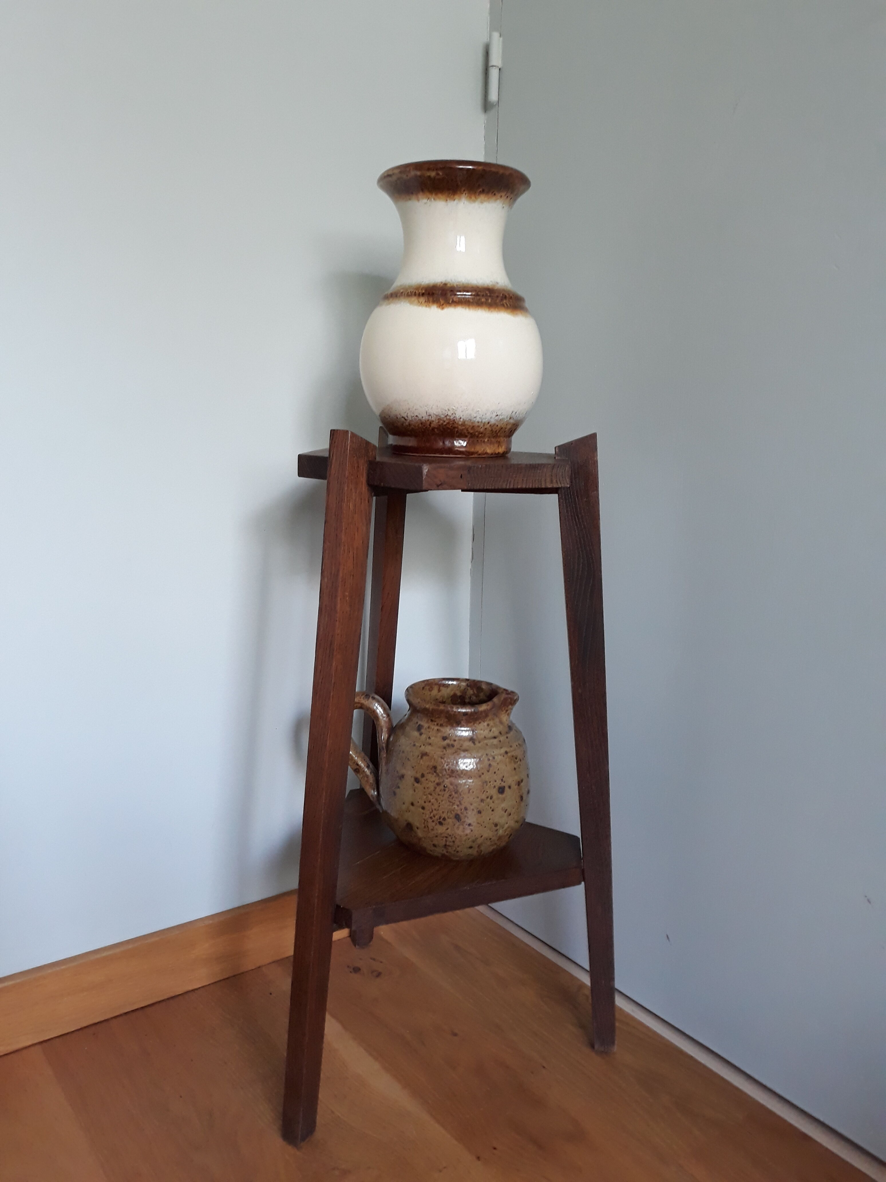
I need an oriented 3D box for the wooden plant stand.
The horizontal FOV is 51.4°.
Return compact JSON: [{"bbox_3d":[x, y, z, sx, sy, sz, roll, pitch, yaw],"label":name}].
[{"bbox_3d":[-0.028,0.160,1.024,0.379,0.667,0.341,-3,11,-24],"label":"wooden plant stand"}]

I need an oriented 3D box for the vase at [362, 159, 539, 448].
[{"bbox_3d":[0.009,-0.268,0.913,0.183,0.263,0.183,2,10,0],"label":"vase"}]

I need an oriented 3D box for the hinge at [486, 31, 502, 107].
[{"bbox_3d":[0.065,-0.652,1.149,0.016,0.080,0.020,-6,13,-37],"label":"hinge"}]

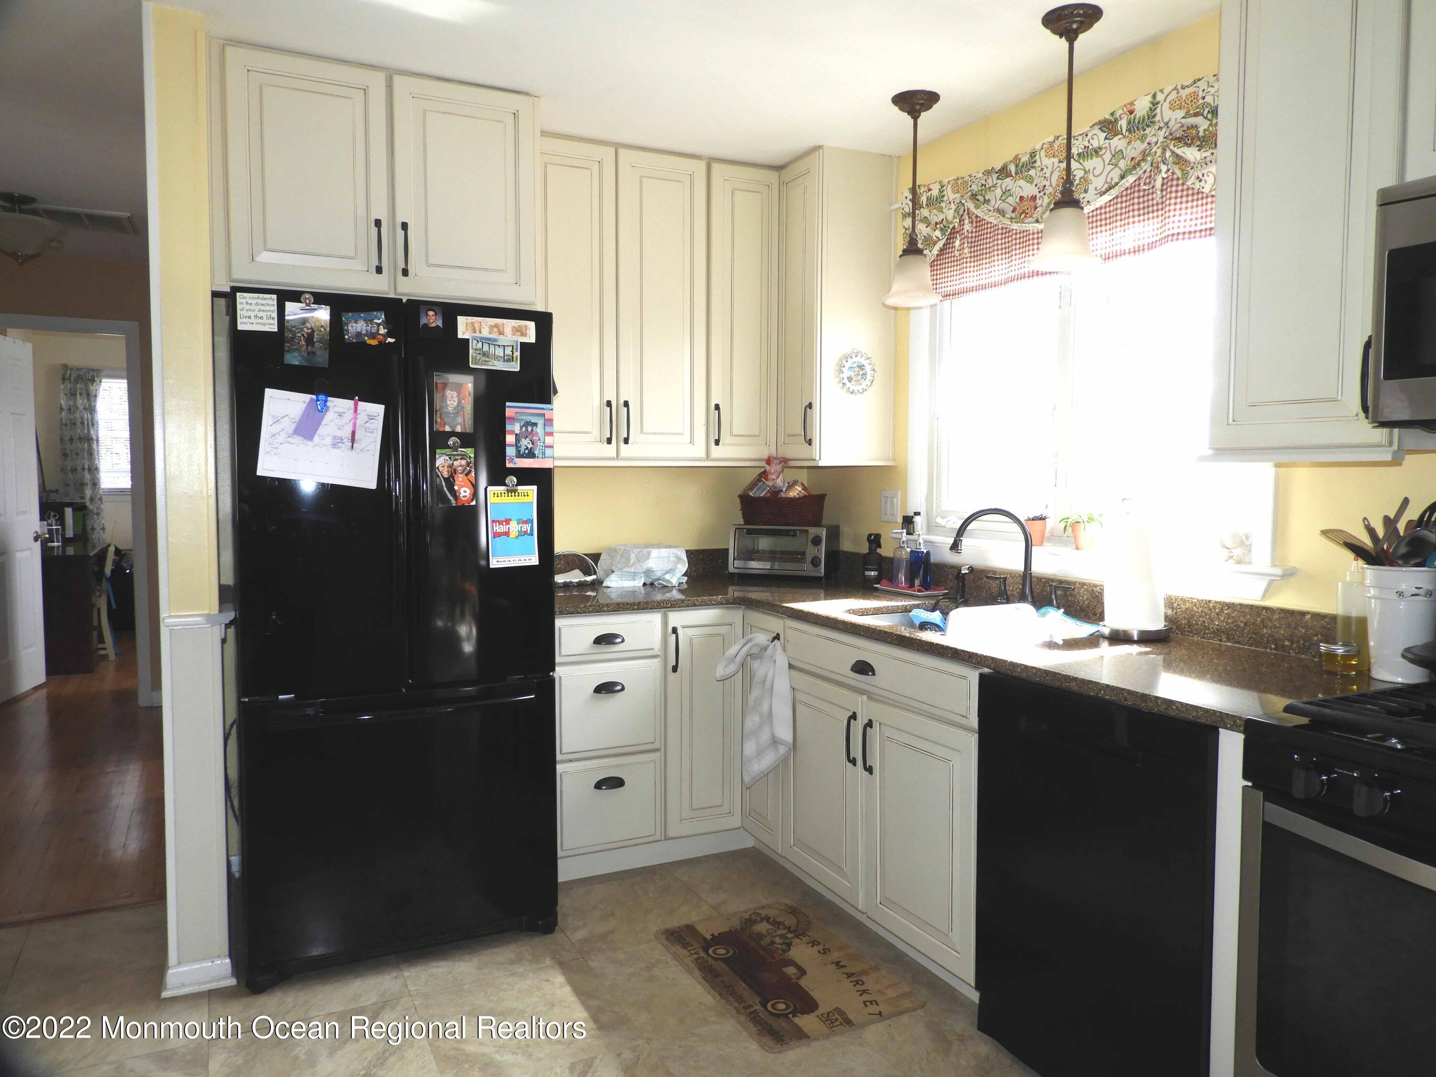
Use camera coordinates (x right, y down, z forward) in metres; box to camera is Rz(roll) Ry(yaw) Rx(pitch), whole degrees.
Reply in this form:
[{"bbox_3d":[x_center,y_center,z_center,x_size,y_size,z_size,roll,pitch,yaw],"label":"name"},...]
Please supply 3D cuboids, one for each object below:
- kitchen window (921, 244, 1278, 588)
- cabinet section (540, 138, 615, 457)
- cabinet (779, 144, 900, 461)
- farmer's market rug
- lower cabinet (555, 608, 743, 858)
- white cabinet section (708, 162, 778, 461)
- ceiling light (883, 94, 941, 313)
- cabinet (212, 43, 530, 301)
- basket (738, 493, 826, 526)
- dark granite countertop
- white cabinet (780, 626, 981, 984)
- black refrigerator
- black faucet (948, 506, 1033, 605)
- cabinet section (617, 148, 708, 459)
[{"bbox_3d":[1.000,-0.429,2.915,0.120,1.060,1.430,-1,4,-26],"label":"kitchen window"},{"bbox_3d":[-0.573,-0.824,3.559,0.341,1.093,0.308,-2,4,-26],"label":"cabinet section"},{"bbox_3d":[0.433,-0.812,3.659,0.330,1.094,0.325,-1,4,-26],"label":"cabinet"},{"bbox_3d":[0.167,1.140,2.656,0.453,0.010,0.675,-1,4,-26],"label":"farmer's market rug"},{"bbox_3d":[-0.354,0.601,3.522,0.678,0.767,0.635,-1,4,-26],"label":"lower cabinet"},{"bbox_3d":[0.027,-0.831,3.796,0.297,1.075,0.330,-1,4,-26],"label":"white cabinet section"},{"bbox_3d":[0.584,-1.003,2.970,0.170,0.630,0.170,0,3,0],"label":"ceiling light"},{"bbox_3d":[-1.070,-1.016,3.086,0.881,0.630,0.615,-1,4,-26],"label":"cabinet"},{"bbox_3d":[0.249,-0.107,3.900,0.335,0.125,0.215,1,4,19],"label":"basket"},{"bbox_3d":[0.327,0.252,2.800,1.320,0.042,2.500,-1,4,-26],"label":"dark granite countertop"},{"bbox_3d":[0.686,0.646,2.866,0.630,0.767,0.912,-1,4,-26],"label":"white cabinet"},{"bbox_3d":[-0.995,0.237,2.987,0.818,1.762,0.845,-1,4,-26],"label":"black refrigerator"},{"bbox_3d":[0.813,0.069,2.929,0.250,0.315,0.055,1,4,9],"label":"black faucet"},{"bbox_3d":[-0.261,-0.833,3.713,0.355,1.093,0.308,-2,4,-26],"label":"cabinet section"}]

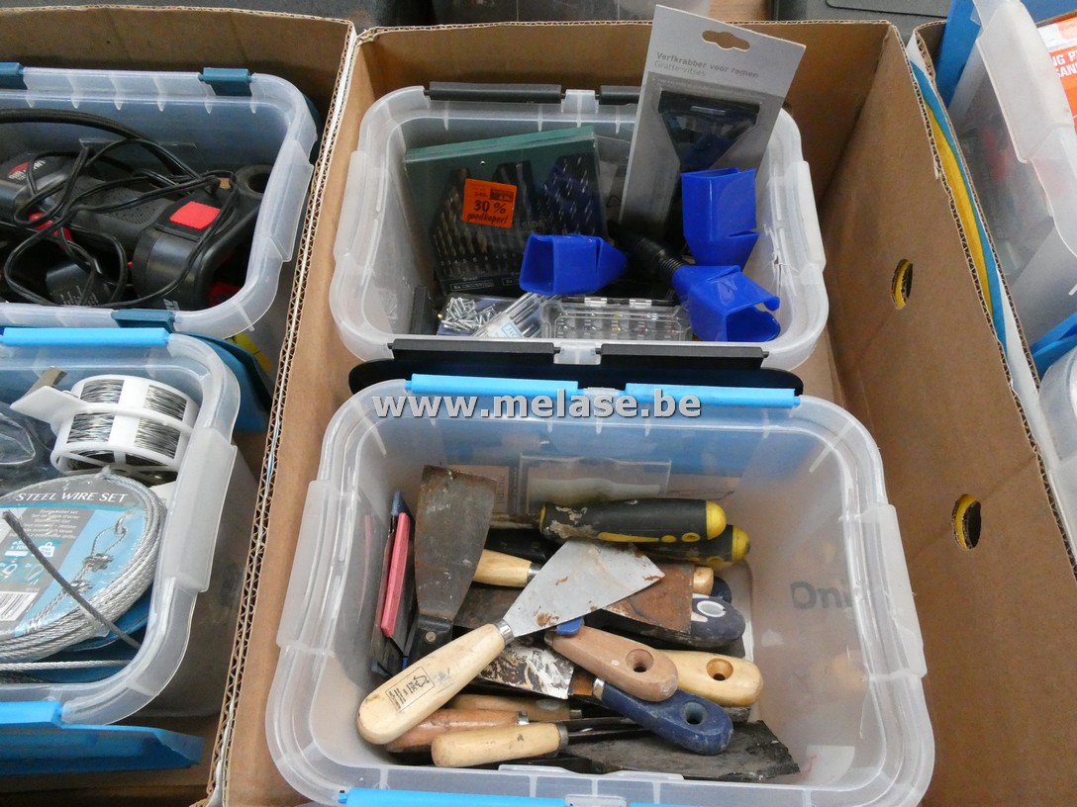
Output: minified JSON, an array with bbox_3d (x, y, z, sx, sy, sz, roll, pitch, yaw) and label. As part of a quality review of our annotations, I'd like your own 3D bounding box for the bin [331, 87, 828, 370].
[{"bbox_3d":[0.028,-0.097,0.583,0.330,0.160,0.232,1,64,0],"label":"bin"}]

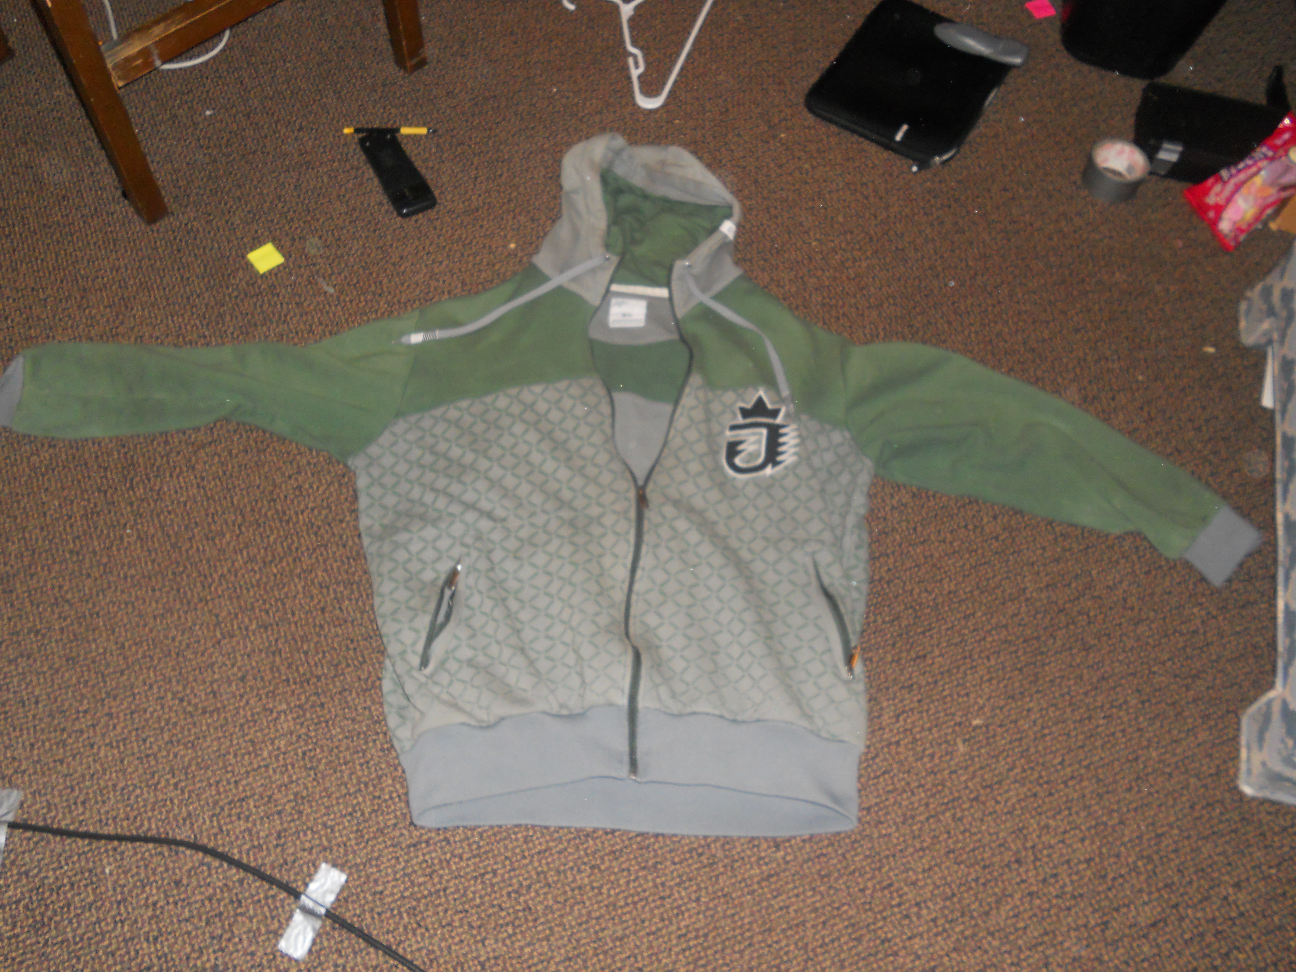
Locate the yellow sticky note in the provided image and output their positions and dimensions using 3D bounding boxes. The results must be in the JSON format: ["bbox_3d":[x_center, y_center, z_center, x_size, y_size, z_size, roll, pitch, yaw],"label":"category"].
[{"bbox_3d":[-0.548,-0.327,1.717,0.040,0.005,0.042,-32,65,-20],"label":"yellow sticky note"}]

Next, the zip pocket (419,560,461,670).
[{"bbox_3d":[-0.241,0.148,1.396,0.026,0.016,0.147,13,59,5],"label":"zip pocket"}]

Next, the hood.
[{"bbox_3d":[-0.011,-0.383,1.724,0.300,0.090,0.335,1,58,-2],"label":"hood"}]

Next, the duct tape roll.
[{"bbox_3d":[0.719,-0.483,1.841,0.089,0.046,0.089,1,58,-2],"label":"duct tape roll"}]

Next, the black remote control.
[{"bbox_3d":[-0.377,-0.470,1.803,0.055,0.022,0.168,-23,62,-15],"label":"black remote control"}]

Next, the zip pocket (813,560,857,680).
[{"bbox_3d":[0.223,0.152,1.415,0.028,0.016,0.156,-10,59,-9],"label":"zip pocket"}]

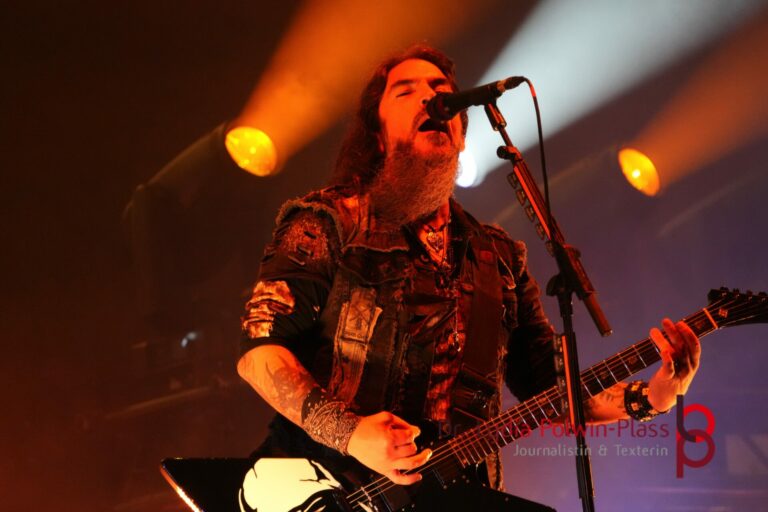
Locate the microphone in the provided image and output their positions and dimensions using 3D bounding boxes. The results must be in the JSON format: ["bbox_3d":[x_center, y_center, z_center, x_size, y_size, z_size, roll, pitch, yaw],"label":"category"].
[{"bbox_3d":[0.155,-0.265,9.620,0.195,0.050,0.050,-19,-17,35],"label":"microphone"}]

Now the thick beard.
[{"bbox_3d":[0.049,-0.124,9.750,0.125,0.145,0.110,1,-13,-23],"label":"thick beard"}]

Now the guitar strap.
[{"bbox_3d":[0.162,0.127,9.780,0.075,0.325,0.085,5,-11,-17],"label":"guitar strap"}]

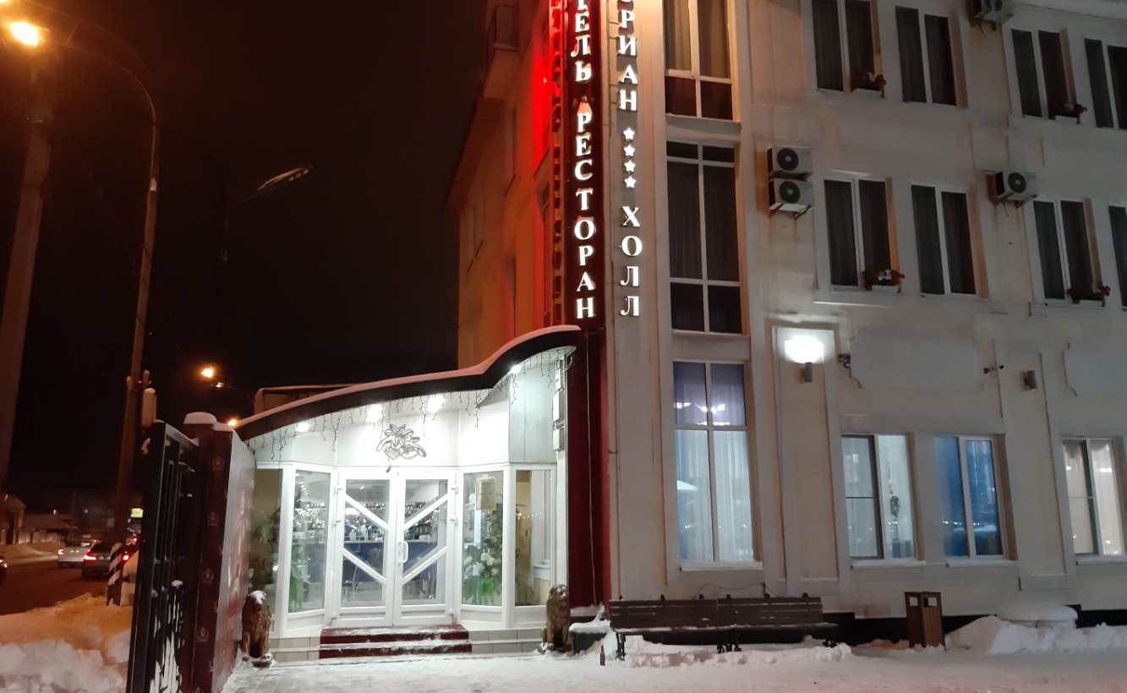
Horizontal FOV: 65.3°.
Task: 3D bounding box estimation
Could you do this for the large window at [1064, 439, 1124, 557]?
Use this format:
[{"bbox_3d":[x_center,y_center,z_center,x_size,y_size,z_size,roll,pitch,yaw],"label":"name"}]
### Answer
[{"bbox_3d":[8.813,2.523,14.632,1.200,1.880,0.150,3,-12,-14],"label":"large window"}]

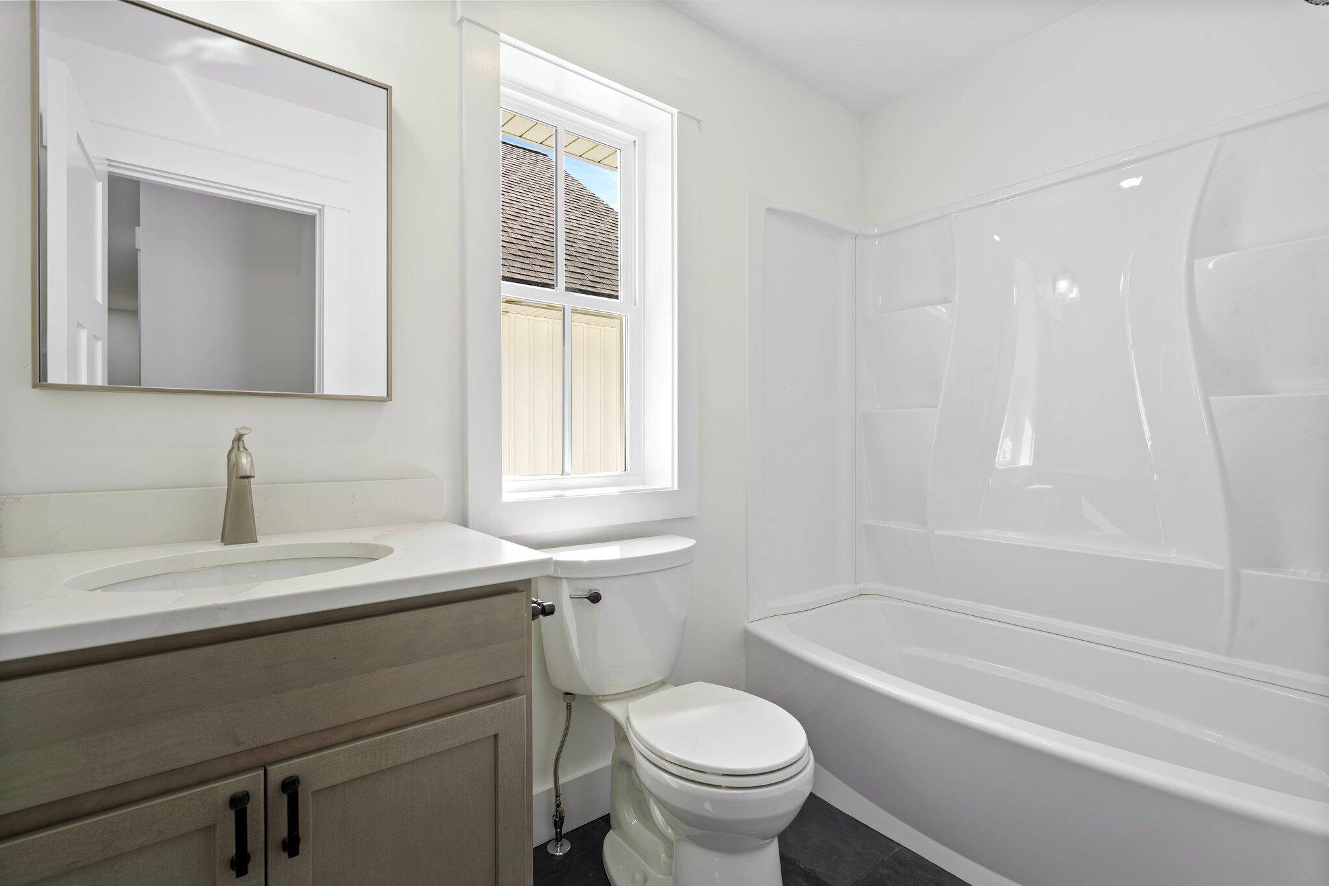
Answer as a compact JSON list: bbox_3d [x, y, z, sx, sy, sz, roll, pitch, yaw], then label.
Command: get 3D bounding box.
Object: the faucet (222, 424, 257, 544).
[{"bbox_3d":[-0.763,0.080,1.068,0.050,0.215,0.164,0,0,-38],"label":"faucet"}]

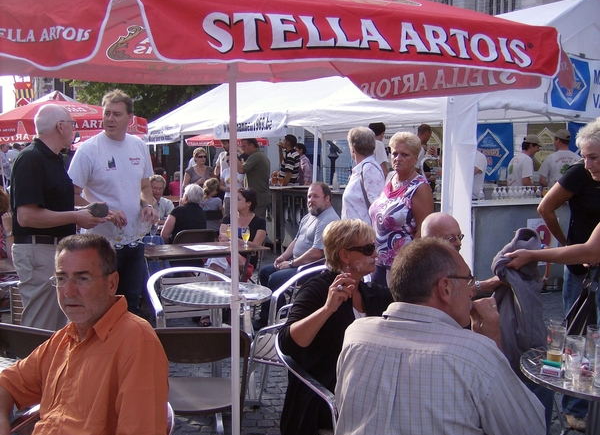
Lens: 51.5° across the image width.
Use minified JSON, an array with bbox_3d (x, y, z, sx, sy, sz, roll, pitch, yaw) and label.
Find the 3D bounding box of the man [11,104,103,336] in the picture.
[{"bbox_3d":[-1.342,0.290,3.445,0.480,1.790,0.480,-1,6,-11],"label":"man"}]

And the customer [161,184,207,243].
[{"bbox_3d":[-1.191,0.275,6.200,0.500,1.220,0.750,-3,6,-30],"label":"customer"}]

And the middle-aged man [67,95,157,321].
[{"bbox_3d":[-1.061,0.241,3.540,0.530,1.870,0.380,-2,6,-23],"label":"middle-aged man"}]

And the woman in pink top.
[{"bbox_3d":[0.636,0.306,3.898,0.470,1.670,0.330,4,7,37],"label":"woman in pink top"}]

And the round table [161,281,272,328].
[{"bbox_3d":[-0.459,0.775,3.511,0.608,0.712,0.608,0,5,0],"label":"round table"}]

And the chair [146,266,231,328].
[{"bbox_3d":[-0.622,0.730,3.741,0.580,0.760,0.570,-3,6,-28],"label":"chair"}]

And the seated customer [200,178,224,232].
[{"bbox_3d":[-1.097,0.144,7.801,0.460,1.230,0.780,1,6,9],"label":"seated customer"}]

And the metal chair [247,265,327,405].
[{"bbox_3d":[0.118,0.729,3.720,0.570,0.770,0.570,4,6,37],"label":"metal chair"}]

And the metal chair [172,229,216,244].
[{"bbox_3d":[-1.090,0.495,6.429,0.460,0.800,0.480,-1,6,-11],"label":"metal chair"}]

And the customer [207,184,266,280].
[{"bbox_3d":[-0.551,0.344,5.403,0.500,1.230,0.800,3,6,30],"label":"customer"}]

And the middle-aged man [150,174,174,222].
[{"bbox_3d":[-1.511,0.204,6.696,0.500,1.270,0.750,-1,5,-9],"label":"middle-aged man"}]

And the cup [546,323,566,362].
[{"bbox_3d":[0.951,0.466,2.314,0.071,0.126,0.071,0,5,0],"label":"cup"}]

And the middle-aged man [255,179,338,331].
[{"bbox_3d":[0.004,0.339,5.560,0.920,1.280,0.600,-4,7,-34],"label":"middle-aged man"}]

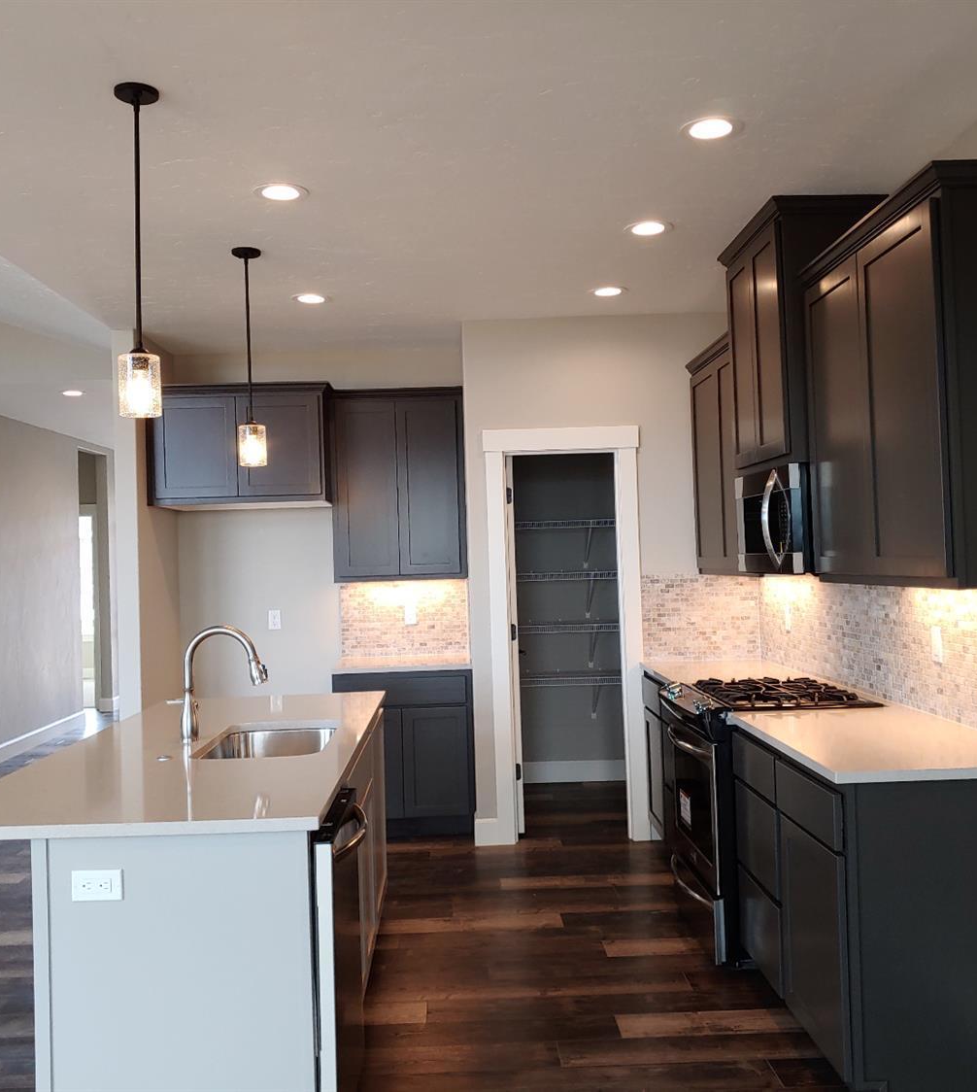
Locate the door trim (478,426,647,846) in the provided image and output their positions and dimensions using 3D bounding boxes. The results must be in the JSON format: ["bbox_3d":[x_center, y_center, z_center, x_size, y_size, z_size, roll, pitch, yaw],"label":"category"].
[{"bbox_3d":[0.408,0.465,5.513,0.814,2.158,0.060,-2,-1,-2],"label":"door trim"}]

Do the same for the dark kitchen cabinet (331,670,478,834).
[{"bbox_3d":[-0.461,1.131,5.947,0.744,0.887,0.633,-2,-1,-2],"label":"dark kitchen cabinet"}]

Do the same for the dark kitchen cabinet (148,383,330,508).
[{"bbox_3d":[-1.351,-0.539,5.946,0.975,0.636,0.632,-2,-1,-2],"label":"dark kitchen cabinet"}]

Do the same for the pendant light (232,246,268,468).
[{"bbox_3d":[-0.942,-0.741,4.150,0.118,0.853,0.118,-2,-1,-2],"label":"pendant light"}]

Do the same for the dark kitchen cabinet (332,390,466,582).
[{"bbox_3d":[-0.506,-0.341,6.106,0.745,1.087,0.355,-2,-1,-2],"label":"dark kitchen cabinet"}]

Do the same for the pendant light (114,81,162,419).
[{"bbox_3d":[-0.912,-0.761,2.745,0.118,0.853,0.118,-2,-1,-2],"label":"pendant light"}]

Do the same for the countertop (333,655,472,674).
[{"bbox_3d":[-0.475,0.673,5.949,0.752,0.031,0.642,-2,-1,-2],"label":"countertop"}]

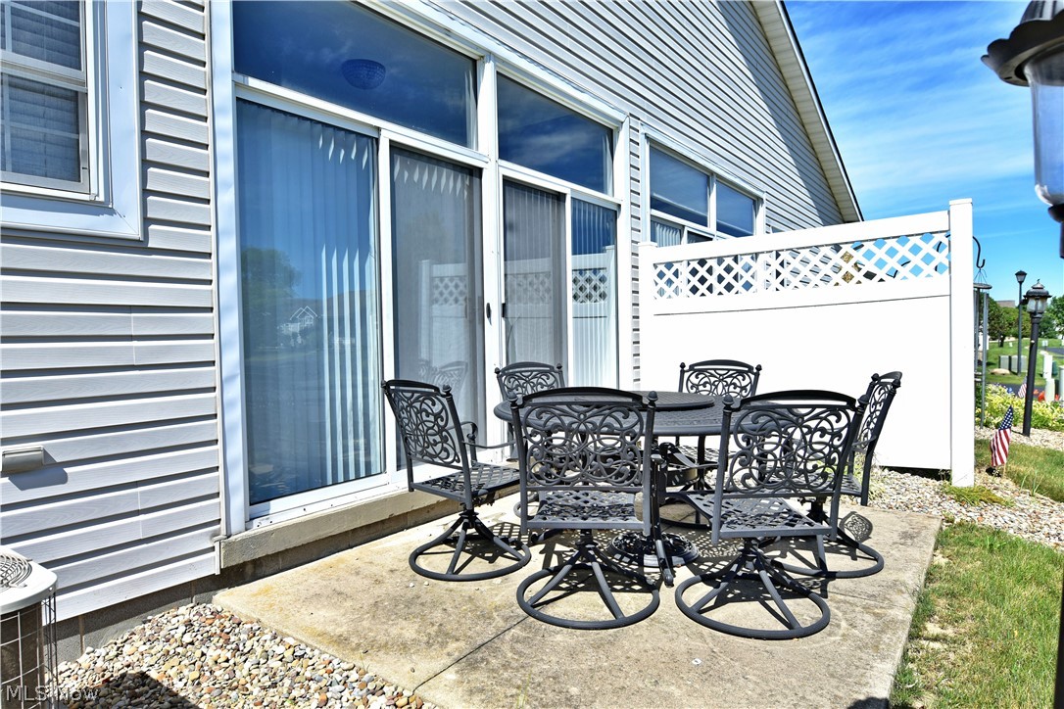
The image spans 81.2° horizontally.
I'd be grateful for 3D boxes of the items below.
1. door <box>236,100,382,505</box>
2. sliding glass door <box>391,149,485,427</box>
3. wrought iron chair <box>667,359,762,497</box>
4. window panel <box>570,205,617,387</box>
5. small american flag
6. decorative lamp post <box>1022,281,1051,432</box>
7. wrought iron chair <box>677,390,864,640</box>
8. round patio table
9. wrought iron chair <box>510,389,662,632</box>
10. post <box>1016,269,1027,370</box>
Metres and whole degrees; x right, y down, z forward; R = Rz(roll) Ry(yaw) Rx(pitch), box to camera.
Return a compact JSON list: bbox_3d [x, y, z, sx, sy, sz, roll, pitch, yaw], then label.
[{"bbox_3d":[-1.093,-0.253,3.165,0.060,1.906,0.833,0,1,37],"label":"door"},{"bbox_3d":[-0.565,-0.294,3.866,0.060,1.922,0.827,0,1,37],"label":"sliding glass door"},{"bbox_3d":[1.048,0.522,3.830,0.610,0.920,0.640,0,2,41],"label":"wrought iron chair"},{"bbox_3d":[0.552,-0.348,5.348,0.060,1.915,0.773,0,1,37],"label":"window panel"},{"bbox_3d":[3.595,0.641,4.750,0.200,0.500,0.100,0,1,37],"label":"small american flag"},{"bbox_3d":[6.079,0.041,7.500,0.270,1.870,0.270,3,1,37],"label":"decorative lamp post"},{"bbox_3d":[0.875,0.553,2.472,0.610,0.920,0.640,-1,1,-9],"label":"wrought iron chair"},{"bbox_3d":[0.580,0.630,3.151,1.530,0.750,1.530,-1,1,0],"label":"round patio table"},{"bbox_3d":[0.223,0.564,2.576,0.610,0.920,0.640,-1,1,6],"label":"wrought iron chair"},{"bbox_3d":[16.525,-1.061,21.000,0.340,3.500,0.340,0,1,37],"label":"post"}]

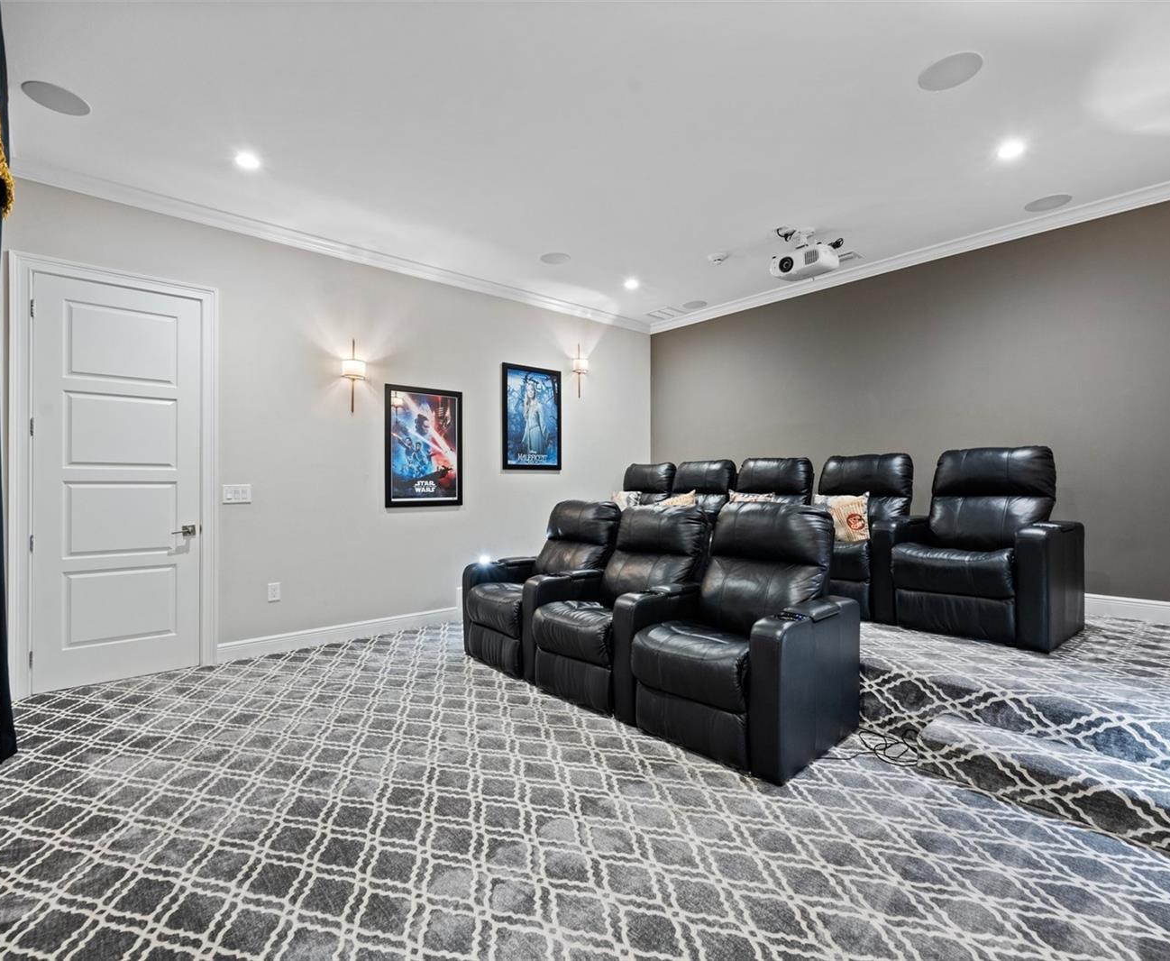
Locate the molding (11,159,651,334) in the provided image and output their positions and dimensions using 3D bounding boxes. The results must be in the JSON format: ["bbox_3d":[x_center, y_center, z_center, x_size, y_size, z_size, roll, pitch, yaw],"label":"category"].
[{"bbox_3d":[-1.226,-1.761,4.861,5.399,0.088,0.092,0,0,-41],"label":"molding"}]

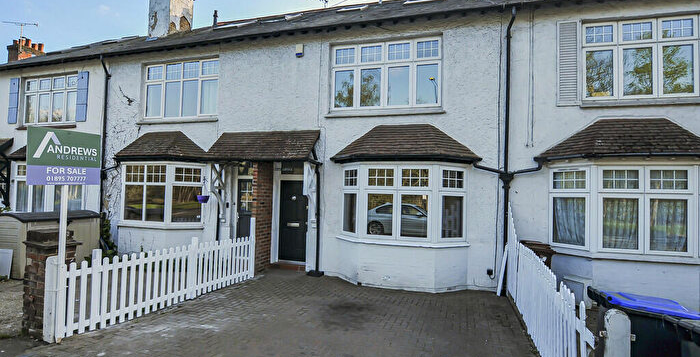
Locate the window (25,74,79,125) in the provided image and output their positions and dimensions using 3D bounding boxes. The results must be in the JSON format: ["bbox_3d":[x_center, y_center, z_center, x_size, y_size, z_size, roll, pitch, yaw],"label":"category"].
[{"bbox_3d":[-9.545,-2.519,11.157,2.440,1.486,0.100,1,-1,18],"label":"window"}]

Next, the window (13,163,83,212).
[{"bbox_3d":[-9.251,0.291,10.588,2.640,1.510,0.520,1,-1,18],"label":"window"}]

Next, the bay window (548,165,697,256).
[{"bbox_3d":[4.970,0.551,6.081,2.620,1.500,0.520,1,-1,18],"label":"bay window"}]

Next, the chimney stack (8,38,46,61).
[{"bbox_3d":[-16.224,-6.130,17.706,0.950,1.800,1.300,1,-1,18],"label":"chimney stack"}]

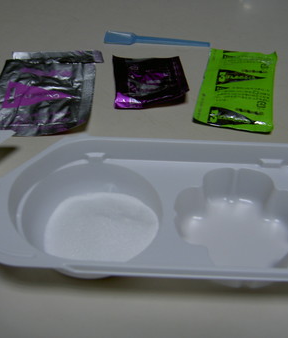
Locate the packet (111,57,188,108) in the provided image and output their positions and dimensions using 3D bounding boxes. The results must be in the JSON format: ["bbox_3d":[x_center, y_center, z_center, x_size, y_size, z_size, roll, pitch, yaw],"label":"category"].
[{"bbox_3d":[0.004,-0.055,0.279,0.046,0.010,0.052,-1,43,-1],"label":"packet"}]

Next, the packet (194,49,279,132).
[{"bbox_3d":[0.060,-0.053,0.280,0.046,0.006,0.088,9,44,9],"label":"packet"}]

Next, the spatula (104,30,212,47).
[{"bbox_3d":[0.010,-0.095,0.326,0.077,0.004,0.013,5,43,6],"label":"spatula"}]

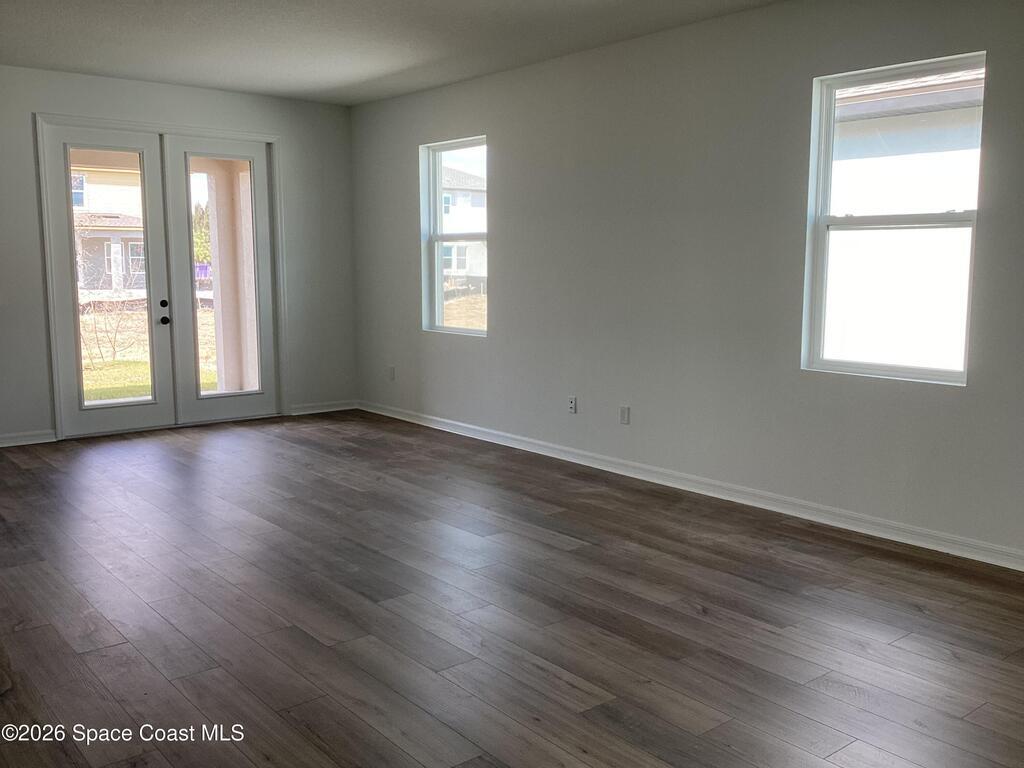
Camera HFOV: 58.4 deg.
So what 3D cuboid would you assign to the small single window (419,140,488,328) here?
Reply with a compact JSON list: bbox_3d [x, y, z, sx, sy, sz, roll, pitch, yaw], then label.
[{"bbox_3d":[-0.443,-1.191,7.520,0.110,1.553,0.907,-6,10,-39],"label":"small single window"}]

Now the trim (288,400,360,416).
[{"bbox_3d":[-1.786,0.222,8.673,0.730,0.095,0.018,-6,10,-39],"label":"trim"}]

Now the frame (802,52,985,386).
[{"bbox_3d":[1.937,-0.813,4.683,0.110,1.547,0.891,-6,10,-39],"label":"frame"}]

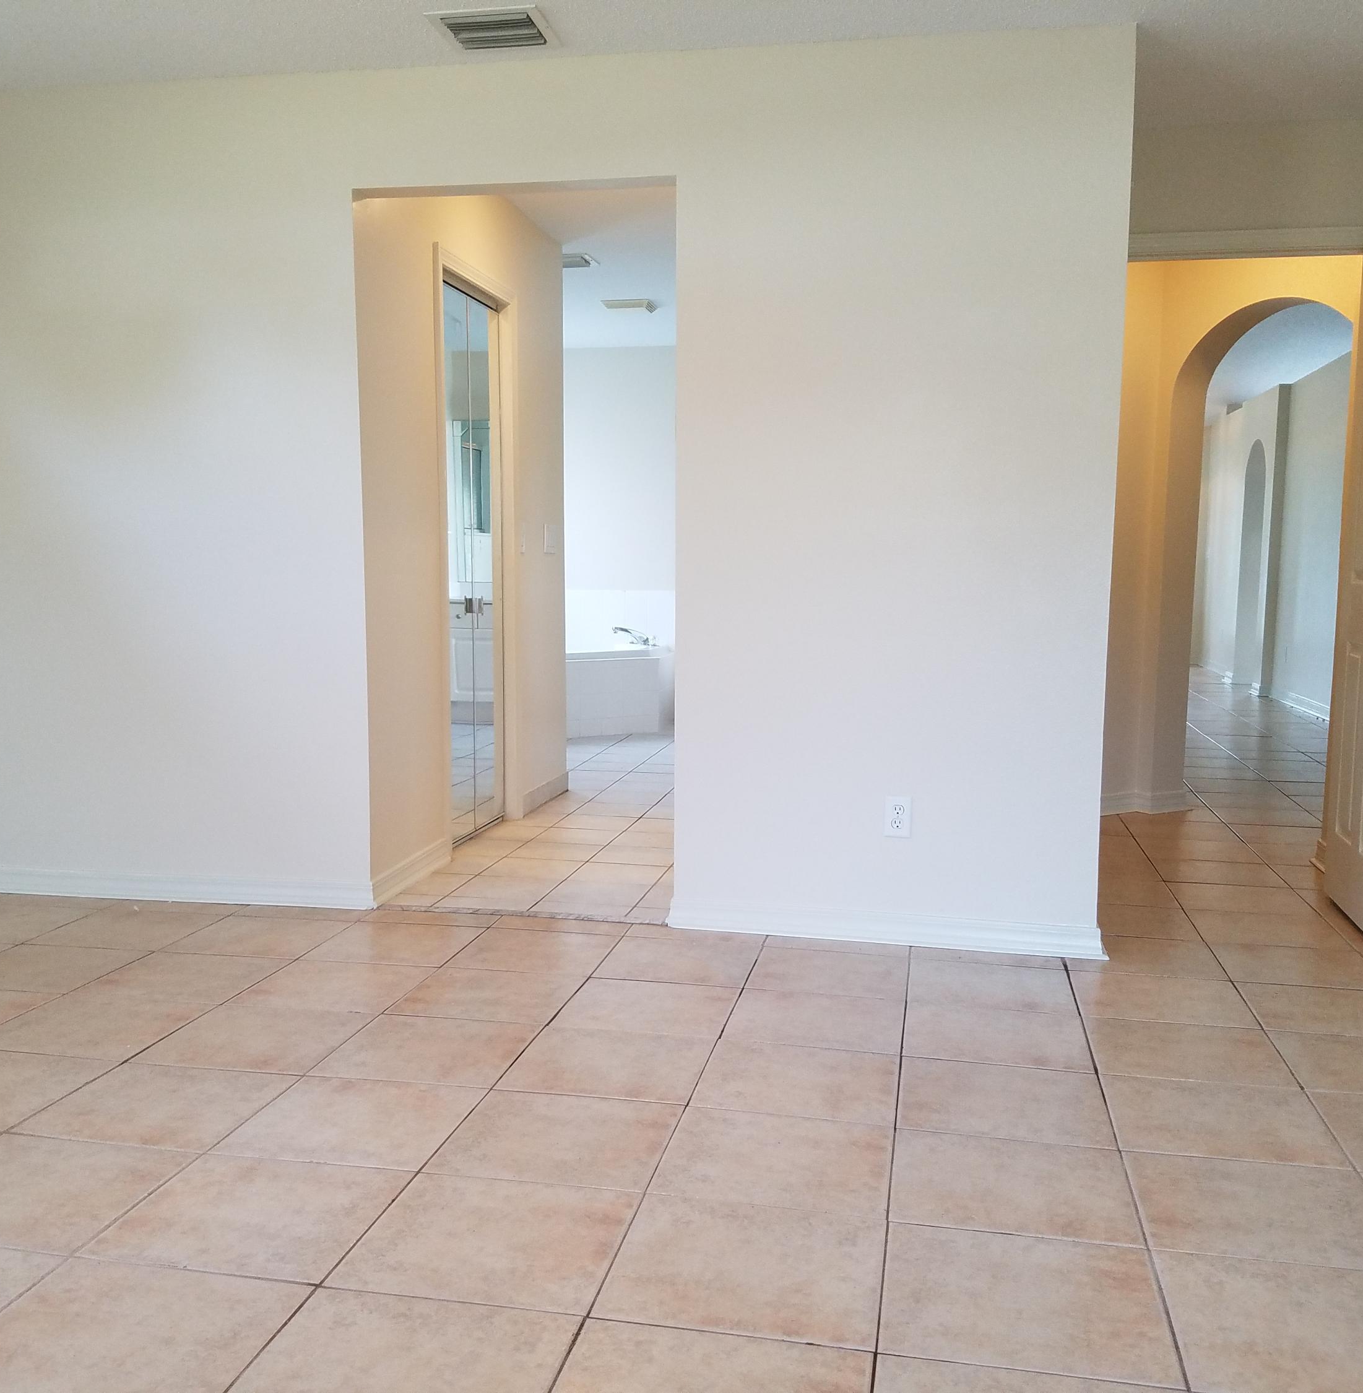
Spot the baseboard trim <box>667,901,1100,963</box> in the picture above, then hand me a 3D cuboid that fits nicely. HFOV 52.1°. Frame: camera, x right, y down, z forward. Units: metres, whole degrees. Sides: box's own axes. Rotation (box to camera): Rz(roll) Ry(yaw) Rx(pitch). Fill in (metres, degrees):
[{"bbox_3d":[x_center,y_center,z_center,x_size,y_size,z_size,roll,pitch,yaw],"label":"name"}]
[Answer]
[{"bbox_3d":[0.564,0.652,3.932,1.227,0.083,0.022,2,6,12],"label":"baseboard trim"}]

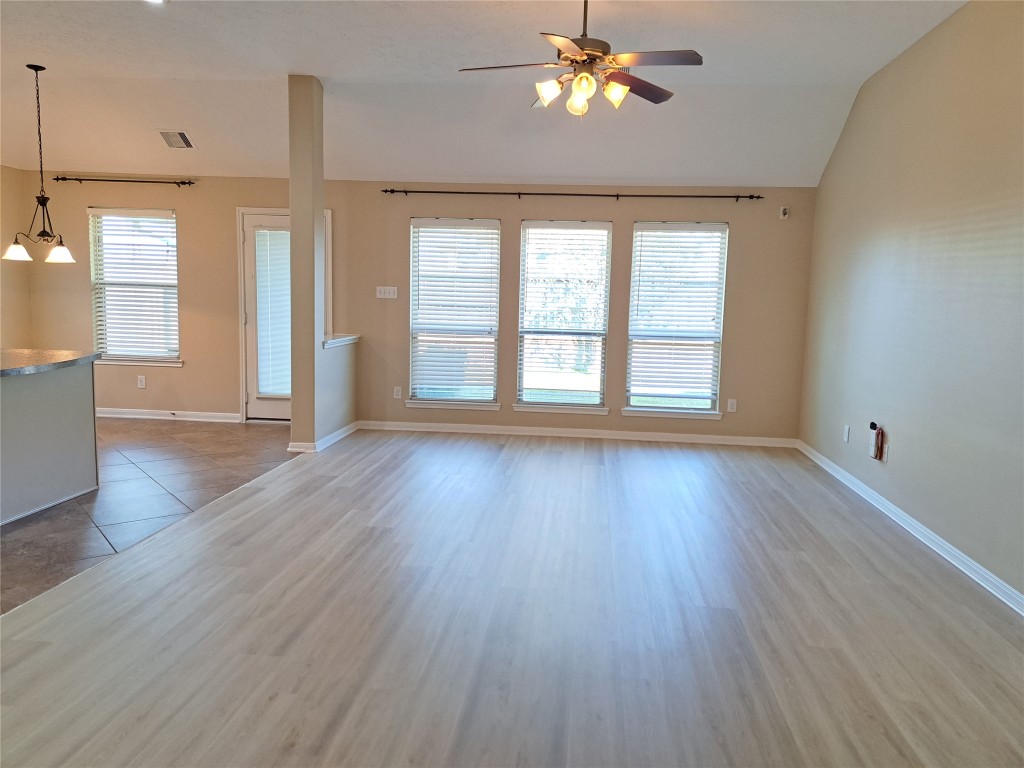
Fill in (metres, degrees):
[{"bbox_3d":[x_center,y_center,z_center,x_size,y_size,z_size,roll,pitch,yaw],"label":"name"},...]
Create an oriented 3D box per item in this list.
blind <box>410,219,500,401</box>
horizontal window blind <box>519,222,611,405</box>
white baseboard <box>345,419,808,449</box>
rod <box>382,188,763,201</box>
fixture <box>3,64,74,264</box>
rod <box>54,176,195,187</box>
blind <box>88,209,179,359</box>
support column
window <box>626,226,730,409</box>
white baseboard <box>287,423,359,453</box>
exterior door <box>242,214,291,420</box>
[{"bbox_3d":[-0.561,-0.696,6.923,0.868,1.792,0.100,2,7,6],"label":"blind"},{"bbox_3d":[0.495,-0.665,6.809,0.853,1.755,0.060,2,7,6],"label":"horizontal window blind"},{"bbox_3d":[0.585,0.483,6.907,4.260,0.080,0.020,2,7,6],"label":"white baseboard"},{"bbox_3d":[0.515,-1.754,6.573,3.518,0.070,0.100,2,7,6],"label":"rod"},{"bbox_3d":[-3.807,-1.742,5.680,0.510,1.520,0.540,-3,9,-33],"label":"fixture"},{"bbox_3d":[-3.844,-2.002,7.028,1.501,0.066,0.100,2,7,6],"label":"rod"},{"bbox_3d":[-3.845,-1.009,7.237,0.925,1.527,0.100,2,7,6],"label":"blind"},{"bbox_3d":[-1.707,-0.947,5.935,0.205,3.040,0.215,2,7,6],"label":"support column"},{"bbox_3d":[1.552,-0.617,6.697,0.867,1.764,0.100,2,7,6],"label":"window"},{"bbox_3d":[-1.705,0.464,6.587,0.270,0.080,1.150,2,7,6],"label":"white baseboard"},{"bbox_3d":[-2.272,-0.632,7.122,0.835,2.060,0.060,2,7,6],"label":"exterior door"}]

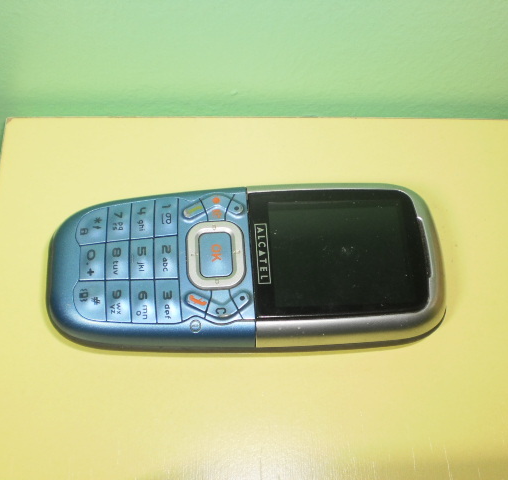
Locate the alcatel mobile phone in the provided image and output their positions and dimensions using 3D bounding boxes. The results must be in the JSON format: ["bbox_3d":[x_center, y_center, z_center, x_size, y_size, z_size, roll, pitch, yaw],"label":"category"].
[{"bbox_3d":[-0.002,0.007,0.177,0.104,0.018,0.043,-2,72,-3],"label":"alcatel mobile phone"}]

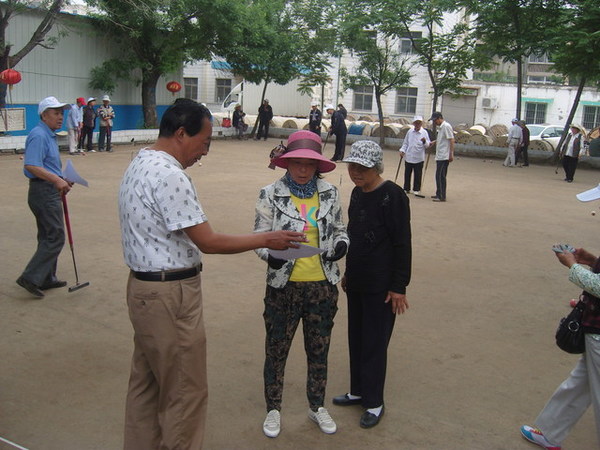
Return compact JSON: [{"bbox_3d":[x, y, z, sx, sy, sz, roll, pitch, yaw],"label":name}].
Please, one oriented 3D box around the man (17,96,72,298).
[{"bbox_3d":[-2.288,-0.251,5.268,0.550,1.740,0.460,1,12,-7],"label":"man"}]

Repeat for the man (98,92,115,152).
[{"bbox_3d":[-5.973,-3.125,18.191,0.540,1.732,0.380,0,12,-11],"label":"man"}]

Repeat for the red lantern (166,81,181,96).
[{"bbox_3d":[-5.127,-5.543,24.000,0.600,0.610,0.600,2,12,-1],"label":"red lantern"}]

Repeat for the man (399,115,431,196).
[{"bbox_3d":[2.465,-1.504,12.579,0.620,1.660,0.420,2,12,-2],"label":"man"}]

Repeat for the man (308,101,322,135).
[{"bbox_3d":[0.577,-3.922,22.973,0.500,1.710,0.360,3,12,4],"label":"man"}]

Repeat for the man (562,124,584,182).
[{"bbox_3d":[7.813,-2.046,16.866,0.660,1.635,0.420,9,13,29],"label":"man"}]

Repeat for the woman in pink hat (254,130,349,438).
[{"bbox_3d":[0.013,0.342,3.146,0.540,1.650,0.470,2,12,-2],"label":"woman in pink hat"}]

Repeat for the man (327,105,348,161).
[{"bbox_3d":[1.217,-2.917,18.634,0.580,1.718,0.500,-1,12,-17],"label":"man"}]

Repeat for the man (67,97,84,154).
[{"bbox_3d":[-6.717,-2.970,17.632,0.500,1.650,0.480,7,13,22],"label":"man"}]

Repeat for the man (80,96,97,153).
[{"bbox_3d":[-6.621,-3.134,18.449,0.380,1.660,0.500,10,14,31],"label":"man"}]

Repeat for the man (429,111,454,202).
[{"bbox_3d":[2.784,-1.335,11.596,0.450,1.735,0.500,-2,13,-22],"label":"man"}]

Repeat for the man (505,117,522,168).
[{"bbox_3d":[7.464,-2.875,20.602,0.530,1.664,0.550,-9,16,-44],"label":"man"}]

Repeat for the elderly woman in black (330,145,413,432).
[{"bbox_3d":[0.413,0.342,3.355,0.470,1.600,0.350,10,14,32],"label":"elderly woman in black"}]

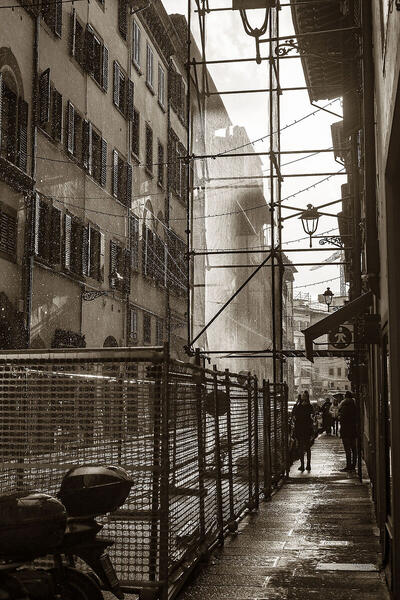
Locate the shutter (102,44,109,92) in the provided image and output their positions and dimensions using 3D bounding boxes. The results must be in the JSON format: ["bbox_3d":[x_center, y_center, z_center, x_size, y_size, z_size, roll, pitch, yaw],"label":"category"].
[{"bbox_3d":[-3.842,-9.393,33.842,0.060,1.725,0.570,-1,-7,10],"label":"shutter"}]

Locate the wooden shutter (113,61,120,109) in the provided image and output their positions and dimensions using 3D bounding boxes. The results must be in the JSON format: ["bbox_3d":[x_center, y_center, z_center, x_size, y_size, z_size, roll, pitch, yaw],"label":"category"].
[{"bbox_3d":[-3.562,-9.146,35.335,0.060,1.822,0.600,-1,-7,10],"label":"wooden shutter"}]

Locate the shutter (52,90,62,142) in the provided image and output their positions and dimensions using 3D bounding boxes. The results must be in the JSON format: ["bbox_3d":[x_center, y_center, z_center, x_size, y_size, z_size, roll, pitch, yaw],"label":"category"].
[{"bbox_3d":[-4.684,-6.056,27.503,0.080,1.600,0.750,-1,-7,10],"label":"shutter"}]

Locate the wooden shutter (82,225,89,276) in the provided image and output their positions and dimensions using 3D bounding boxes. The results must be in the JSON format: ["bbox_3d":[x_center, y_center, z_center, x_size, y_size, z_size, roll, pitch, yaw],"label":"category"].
[{"bbox_3d":[-4.239,-1.827,30.756,0.060,1.744,0.570,-1,-7,10],"label":"wooden shutter"}]

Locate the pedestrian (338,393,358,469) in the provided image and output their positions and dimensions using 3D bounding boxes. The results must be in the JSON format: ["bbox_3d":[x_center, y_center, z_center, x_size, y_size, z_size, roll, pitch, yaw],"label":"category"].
[{"bbox_3d":[3.244,2.856,18.140,0.380,1.704,0.500,-1,-7,10],"label":"pedestrian"}]

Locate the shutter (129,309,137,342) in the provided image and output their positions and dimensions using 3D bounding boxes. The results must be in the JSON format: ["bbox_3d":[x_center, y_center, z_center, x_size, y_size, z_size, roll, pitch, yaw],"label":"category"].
[{"bbox_3d":[-2.993,1.093,37.174,0.060,1.339,1.150,-1,-7,10],"label":"shutter"}]

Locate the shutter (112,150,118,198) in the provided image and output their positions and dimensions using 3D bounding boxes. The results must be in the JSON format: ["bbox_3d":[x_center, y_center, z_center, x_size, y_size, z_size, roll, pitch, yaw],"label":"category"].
[{"bbox_3d":[-3.542,-5.275,34.970,0.060,1.886,0.570,-1,-7,10],"label":"shutter"}]

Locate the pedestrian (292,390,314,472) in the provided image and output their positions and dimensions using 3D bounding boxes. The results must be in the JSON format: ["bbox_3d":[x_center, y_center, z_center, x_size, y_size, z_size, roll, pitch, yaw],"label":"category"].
[{"bbox_3d":[2.237,2.832,18.010,0.500,1.720,0.360,4,-8,-27],"label":"pedestrian"}]

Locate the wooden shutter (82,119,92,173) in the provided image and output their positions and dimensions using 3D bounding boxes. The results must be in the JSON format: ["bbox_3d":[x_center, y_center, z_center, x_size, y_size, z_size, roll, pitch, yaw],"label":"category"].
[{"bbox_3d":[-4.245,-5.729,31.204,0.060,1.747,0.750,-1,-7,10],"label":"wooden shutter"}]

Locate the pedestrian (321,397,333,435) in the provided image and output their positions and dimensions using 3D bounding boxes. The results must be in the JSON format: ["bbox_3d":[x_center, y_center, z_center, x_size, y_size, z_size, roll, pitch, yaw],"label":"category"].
[{"bbox_3d":[5.953,5.450,39.008,0.520,1.700,0.420,-1,-7,10],"label":"pedestrian"}]

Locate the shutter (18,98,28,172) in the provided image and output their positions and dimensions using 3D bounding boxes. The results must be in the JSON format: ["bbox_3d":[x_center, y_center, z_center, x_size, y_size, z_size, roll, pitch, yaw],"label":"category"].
[{"bbox_3d":[-5.197,-4.850,24.562,0.080,2.100,0.650,-1,-7,10],"label":"shutter"}]

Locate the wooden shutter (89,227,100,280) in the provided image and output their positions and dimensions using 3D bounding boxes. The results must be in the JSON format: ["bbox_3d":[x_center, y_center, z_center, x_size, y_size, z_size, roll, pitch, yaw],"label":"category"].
[{"bbox_3d":[-3.918,-1.662,31.128,0.080,1.850,1.200,-1,-7,10],"label":"wooden shutter"}]

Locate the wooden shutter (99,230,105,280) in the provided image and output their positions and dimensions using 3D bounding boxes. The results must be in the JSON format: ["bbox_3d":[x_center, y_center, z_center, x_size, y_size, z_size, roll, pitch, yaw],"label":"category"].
[{"bbox_3d":[-3.858,-1.753,32.820,0.060,1.743,0.560,-1,-7,10],"label":"wooden shutter"}]

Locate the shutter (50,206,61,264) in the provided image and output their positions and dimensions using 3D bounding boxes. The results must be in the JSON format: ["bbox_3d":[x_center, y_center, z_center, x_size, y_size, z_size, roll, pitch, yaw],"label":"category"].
[{"bbox_3d":[-4.666,-2.034,27.106,0.080,1.930,0.750,-1,-7,10],"label":"shutter"}]

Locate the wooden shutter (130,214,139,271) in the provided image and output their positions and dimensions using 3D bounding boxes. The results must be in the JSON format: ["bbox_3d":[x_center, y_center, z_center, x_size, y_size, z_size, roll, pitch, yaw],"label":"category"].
[{"bbox_3d":[-2.875,-2.448,36.901,0.080,2.300,1.150,-1,-7,10],"label":"wooden shutter"}]

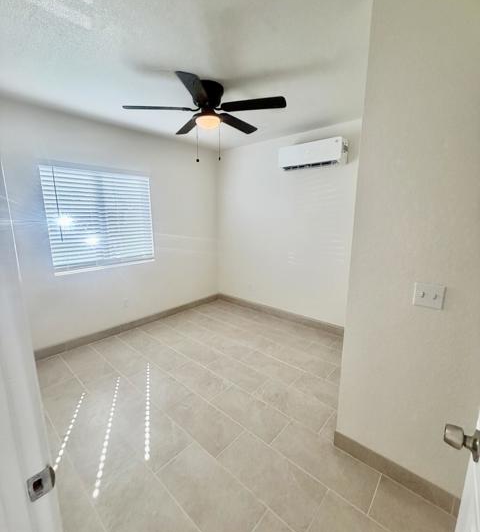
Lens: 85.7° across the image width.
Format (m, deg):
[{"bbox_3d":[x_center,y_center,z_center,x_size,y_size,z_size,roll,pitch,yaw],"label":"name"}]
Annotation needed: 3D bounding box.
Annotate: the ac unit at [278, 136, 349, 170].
[{"bbox_3d":[0.851,-1.275,3.013,0.760,0.255,0.210,10,15,41],"label":"ac unit"}]

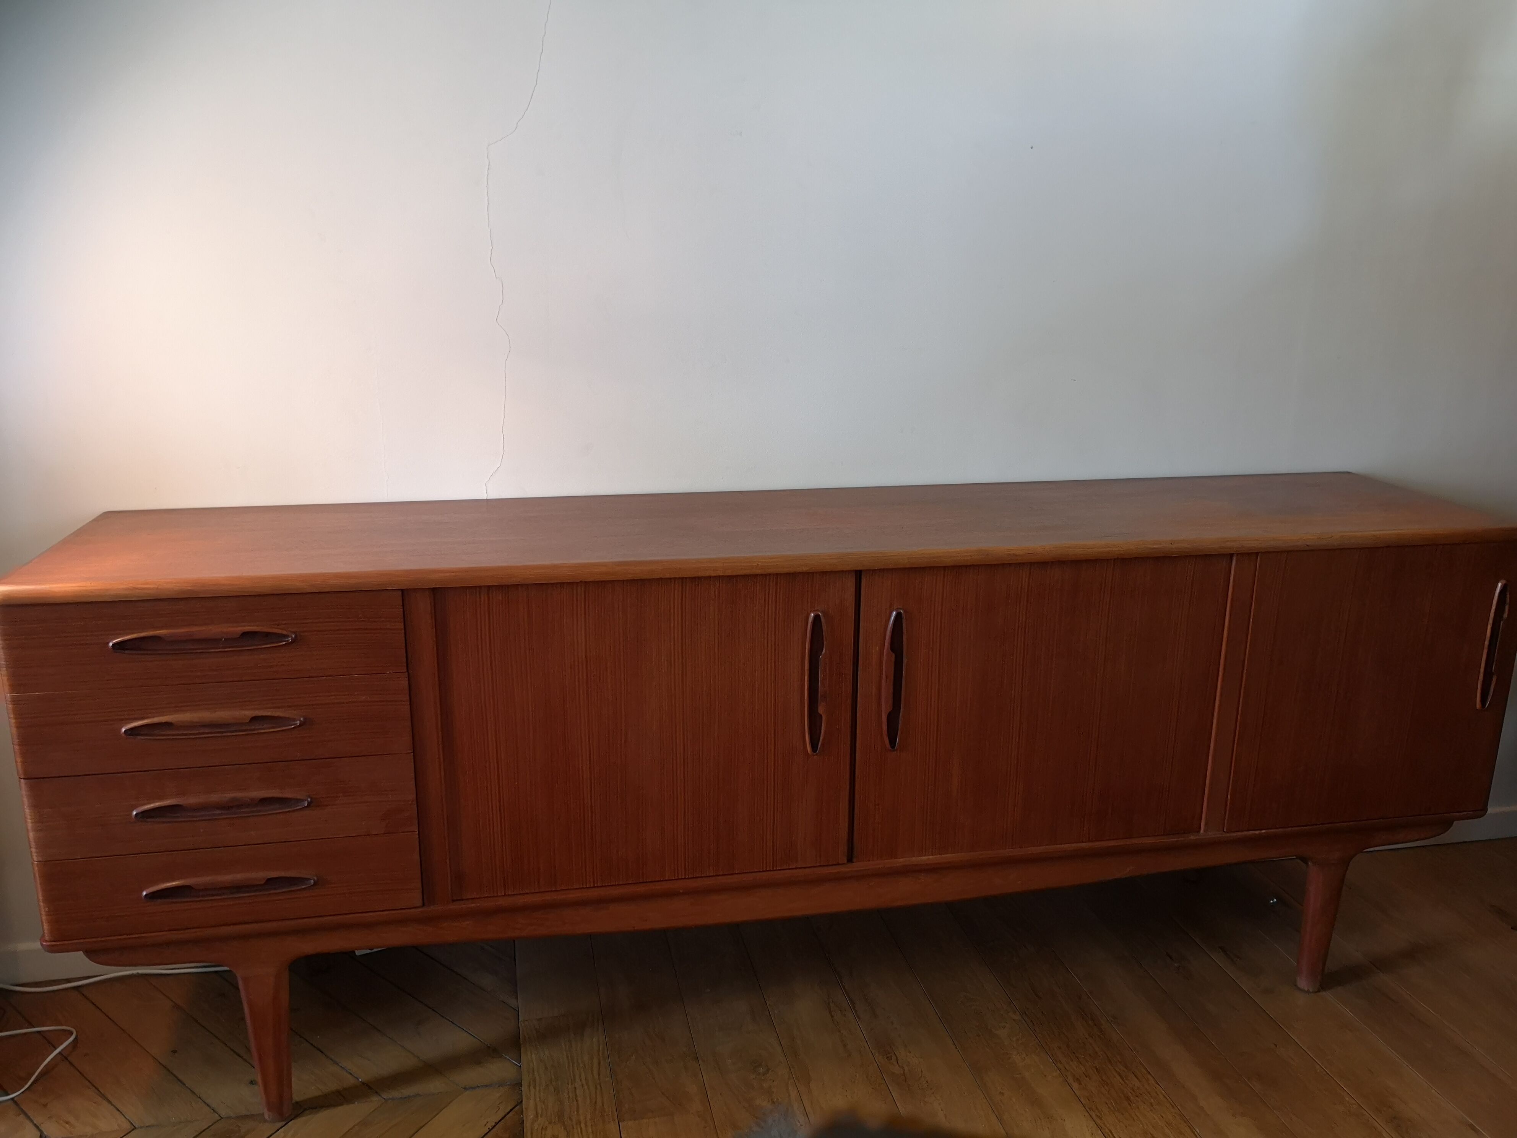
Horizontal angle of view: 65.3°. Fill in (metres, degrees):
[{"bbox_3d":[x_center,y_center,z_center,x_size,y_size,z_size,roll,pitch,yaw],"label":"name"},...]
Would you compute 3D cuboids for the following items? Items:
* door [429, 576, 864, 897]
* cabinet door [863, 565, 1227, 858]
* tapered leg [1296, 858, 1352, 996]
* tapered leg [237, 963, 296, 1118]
[{"bbox_3d":[-0.146,0.227,1.651,0.561,0.451,0.024,-2,15,-11],"label":"door"},{"bbox_3d":[0.414,0.203,1.760,0.569,0.451,0.024,-2,15,-11],"label":"cabinet door"},{"bbox_3d":[0.944,0.582,1.980,0.063,0.263,0.061,-2,15,-11],"label":"tapered leg"},{"bbox_3d":[-0.688,0.650,1.663,0.063,0.263,0.061,-2,15,-11],"label":"tapered leg"}]

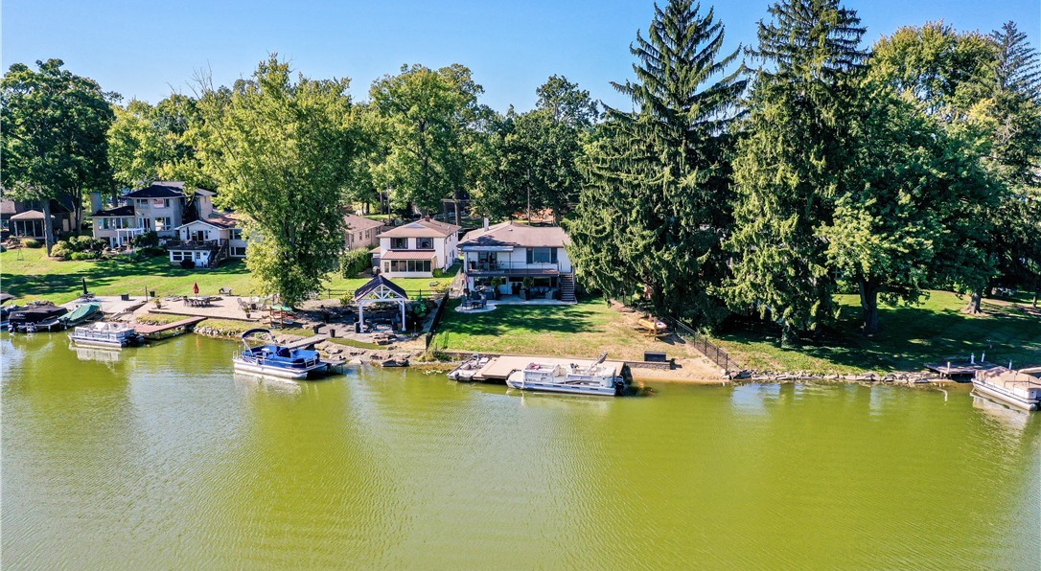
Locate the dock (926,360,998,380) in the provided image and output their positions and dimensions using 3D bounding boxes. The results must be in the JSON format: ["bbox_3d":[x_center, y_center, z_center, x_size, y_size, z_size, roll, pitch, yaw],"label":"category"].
[{"bbox_3d":[30.700,5.791,55.924,4.600,0.800,2.600,-1,9,-8],"label":"dock"}]

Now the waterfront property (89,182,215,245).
[{"bbox_3d":[-59.000,-11.422,129.262,17.000,9.800,12.000,-3,9,-21],"label":"waterfront property"}]

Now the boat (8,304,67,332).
[{"bbox_3d":[-42.800,2.700,72.952,2.450,1.750,5.800,1,9,9],"label":"boat"}]

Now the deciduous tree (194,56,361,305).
[{"bbox_3d":[-22.344,-9.228,74.445,14.689,23.068,14.500,0,8,0],"label":"deciduous tree"}]

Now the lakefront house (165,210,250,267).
[{"bbox_3d":[-41.900,-6.520,111.803,9.800,6.200,12.500,1,9,4],"label":"lakefront house"}]

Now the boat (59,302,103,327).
[{"bbox_3d":[-39.800,2.698,73.457,1.950,1.400,4.900,1,9,9],"label":"boat"}]

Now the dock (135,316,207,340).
[{"bbox_3d":[-30.462,3.758,70.446,2.000,0.750,7.460,3,9,17],"label":"dock"}]

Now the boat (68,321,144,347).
[{"bbox_3d":[-33.250,4.052,65.242,5.900,1.500,2.400,3,9,23],"label":"boat"}]

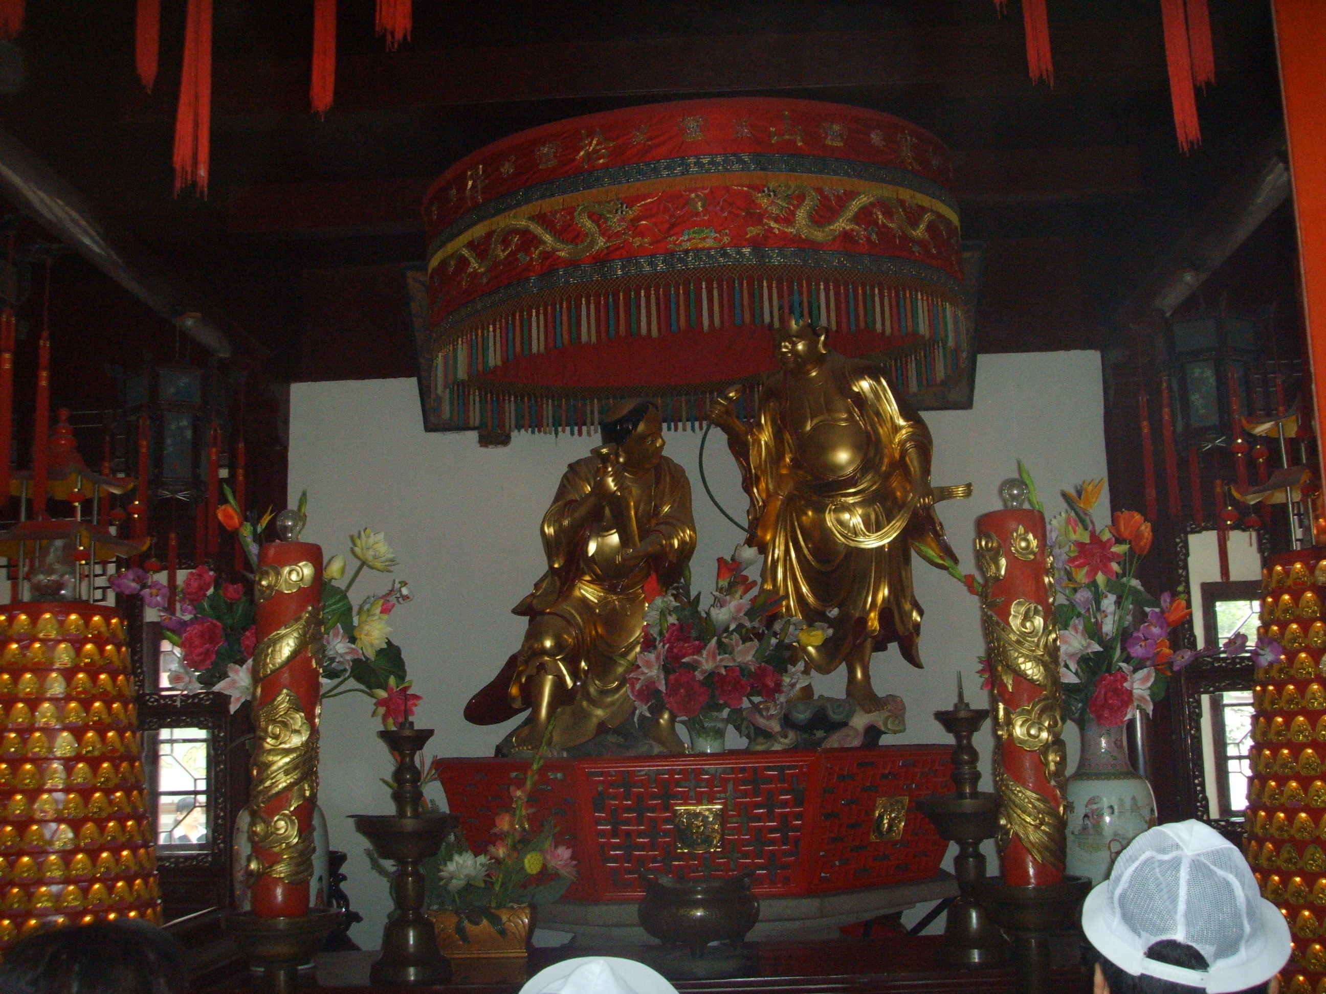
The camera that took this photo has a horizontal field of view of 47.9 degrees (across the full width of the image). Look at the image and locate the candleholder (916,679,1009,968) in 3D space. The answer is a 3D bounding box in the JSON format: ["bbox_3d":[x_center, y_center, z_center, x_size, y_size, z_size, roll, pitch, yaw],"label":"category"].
[{"bbox_3d":[0.725,0.769,3.565,0.240,0.655,0.240,-2,-9,2],"label":"candleholder"}]

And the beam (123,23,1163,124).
[{"bbox_3d":[-0.092,-1.559,5.597,3.890,0.205,0.160,-2,-9,2],"label":"beam"}]

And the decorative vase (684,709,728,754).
[{"bbox_3d":[0.135,0.745,4.741,0.148,0.132,0.148,-2,-9,2],"label":"decorative vase"}]

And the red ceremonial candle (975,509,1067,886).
[{"bbox_3d":[0.781,0.431,3.262,0.155,0.797,0.155,-2,-9,2],"label":"red ceremonial candle"}]

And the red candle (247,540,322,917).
[{"bbox_3d":[-0.838,0.507,3.321,0.155,0.810,0.155,-2,-9,2],"label":"red candle"}]

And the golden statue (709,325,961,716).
[{"bbox_3d":[0.627,0.082,5.434,0.863,1.358,0.580,-3,-9,10],"label":"golden statue"}]

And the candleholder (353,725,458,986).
[{"bbox_3d":[-0.619,0.851,3.591,0.240,0.587,0.240,-2,-9,2],"label":"candleholder"}]

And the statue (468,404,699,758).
[{"bbox_3d":[-0.297,0.301,5.287,0.787,1.156,0.720,-2,-9,2],"label":"statue"}]

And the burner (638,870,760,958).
[{"bbox_3d":[0.088,1.020,3.664,0.293,0.179,0.270,-2,-9,2],"label":"burner"}]

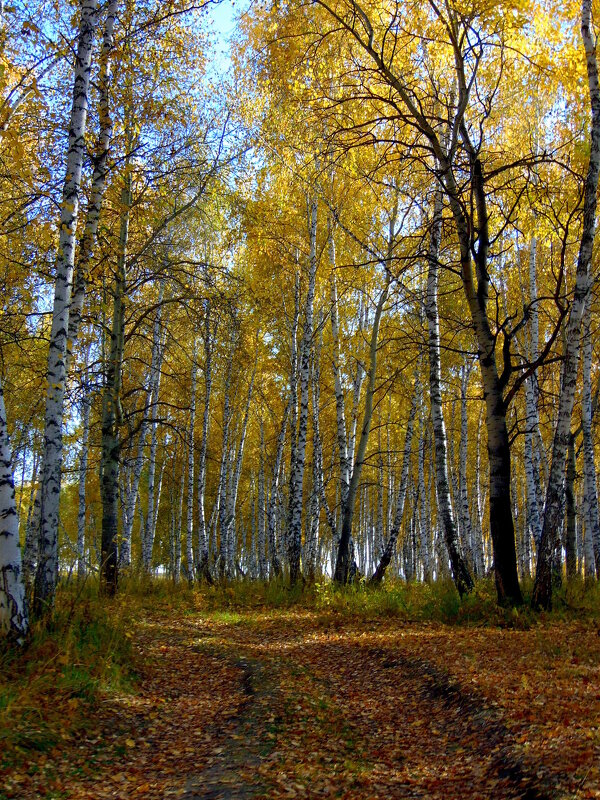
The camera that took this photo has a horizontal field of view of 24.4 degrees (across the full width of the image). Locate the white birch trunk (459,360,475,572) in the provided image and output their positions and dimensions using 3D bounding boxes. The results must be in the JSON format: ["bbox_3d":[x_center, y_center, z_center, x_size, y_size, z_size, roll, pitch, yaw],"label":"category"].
[{"bbox_3d":[4.975,1.958,41.306,0.310,6.320,0.310,0,-6,0],"label":"white birch trunk"}]

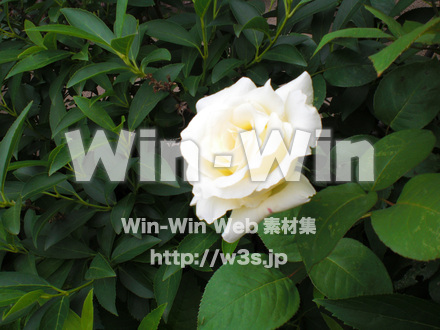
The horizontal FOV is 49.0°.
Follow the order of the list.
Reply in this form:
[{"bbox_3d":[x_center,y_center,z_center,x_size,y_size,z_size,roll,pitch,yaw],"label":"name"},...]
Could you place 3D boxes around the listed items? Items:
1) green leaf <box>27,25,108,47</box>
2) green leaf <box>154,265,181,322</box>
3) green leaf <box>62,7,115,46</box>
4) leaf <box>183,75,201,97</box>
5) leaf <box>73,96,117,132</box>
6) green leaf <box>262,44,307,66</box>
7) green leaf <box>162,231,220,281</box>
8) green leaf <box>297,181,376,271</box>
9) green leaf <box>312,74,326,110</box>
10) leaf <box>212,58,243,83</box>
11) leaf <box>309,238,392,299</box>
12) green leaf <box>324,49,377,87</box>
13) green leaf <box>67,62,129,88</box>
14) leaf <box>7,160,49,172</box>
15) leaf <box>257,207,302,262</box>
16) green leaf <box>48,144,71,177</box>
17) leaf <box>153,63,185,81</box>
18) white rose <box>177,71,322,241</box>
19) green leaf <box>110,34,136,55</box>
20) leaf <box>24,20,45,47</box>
[{"bbox_3d":[-0.144,-0.123,0.463,0.080,0.012,0.020,10,20,-11],"label":"green leaf"},{"bbox_3d":[-0.047,0.122,0.460,0.027,0.056,0.011,7,-11,-2],"label":"green leaf"},{"bbox_3d":[-0.132,-0.138,0.482,0.075,0.009,0.025,36,54,12],"label":"green leaf"},{"bbox_3d":[-0.032,-0.093,0.562,0.021,0.010,0.034,-5,64,-2],"label":"leaf"},{"bbox_3d":[-0.120,-0.049,0.470,0.053,0.010,0.017,39,57,-11],"label":"leaf"},{"bbox_3d":[0.070,-0.116,0.522,0.051,0.010,0.025,14,48,17],"label":"green leaf"},{"bbox_3d":[-0.026,0.084,0.443,0.068,0.010,0.025,-38,61,-13],"label":"green leaf"},{"bbox_3d":[0.097,0.050,0.393,0.047,0.018,0.090,35,72,23],"label":"green leaf"},{"bbox_3d":[0.105,-0.079,0.527,0.026,0.010,0.046,5,71,-4],"label":"green leaf"},{"bbox_3d":[0.007,-0.094,0.480,0.044,0.009,0.021,-35,48,-27],"label":"leaf"},{"bbox_3d":[0.122,0.097,0.440,0.080,0.014,0.056,29,61,7],"label":"leaf"},{"bbox_3d":[0.143,-0.107,0.530,0.058,0.012,0.044,6,60,10],"label":"green leaf"},{"bbox_3d":[-0.133,-0.098,0.527,0.073,0.012,0.027,-22,50,-20],"label":"green leaf"},{"bbox_3d":[-0.195,0.002,0.495,0.044,0.010,0.020,-4,24,-13],"label":"leaf"},{"bbox_3d":[0.054,0.058,0.410,0.054,0.012,0.056,-8,60,-11],"label":"leaf"},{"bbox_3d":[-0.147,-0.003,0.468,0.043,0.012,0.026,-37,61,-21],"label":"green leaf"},{"bbox_3d":[-0.054,-0.097,0.497,0.039,0.008,0.021,-17,57,-7],"label":"leaf"},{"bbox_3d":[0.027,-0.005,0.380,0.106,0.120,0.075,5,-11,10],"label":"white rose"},{"bbox_3d":[-0.091,-0.116,0.466,0.020,0.022,0.009,33,24,22],"label":"green leaf"},{"bbox_3d":[-0.217,-0.154,0.570,0.016,0.009,0.047,-33,77,-23],"label":"leaf"}]

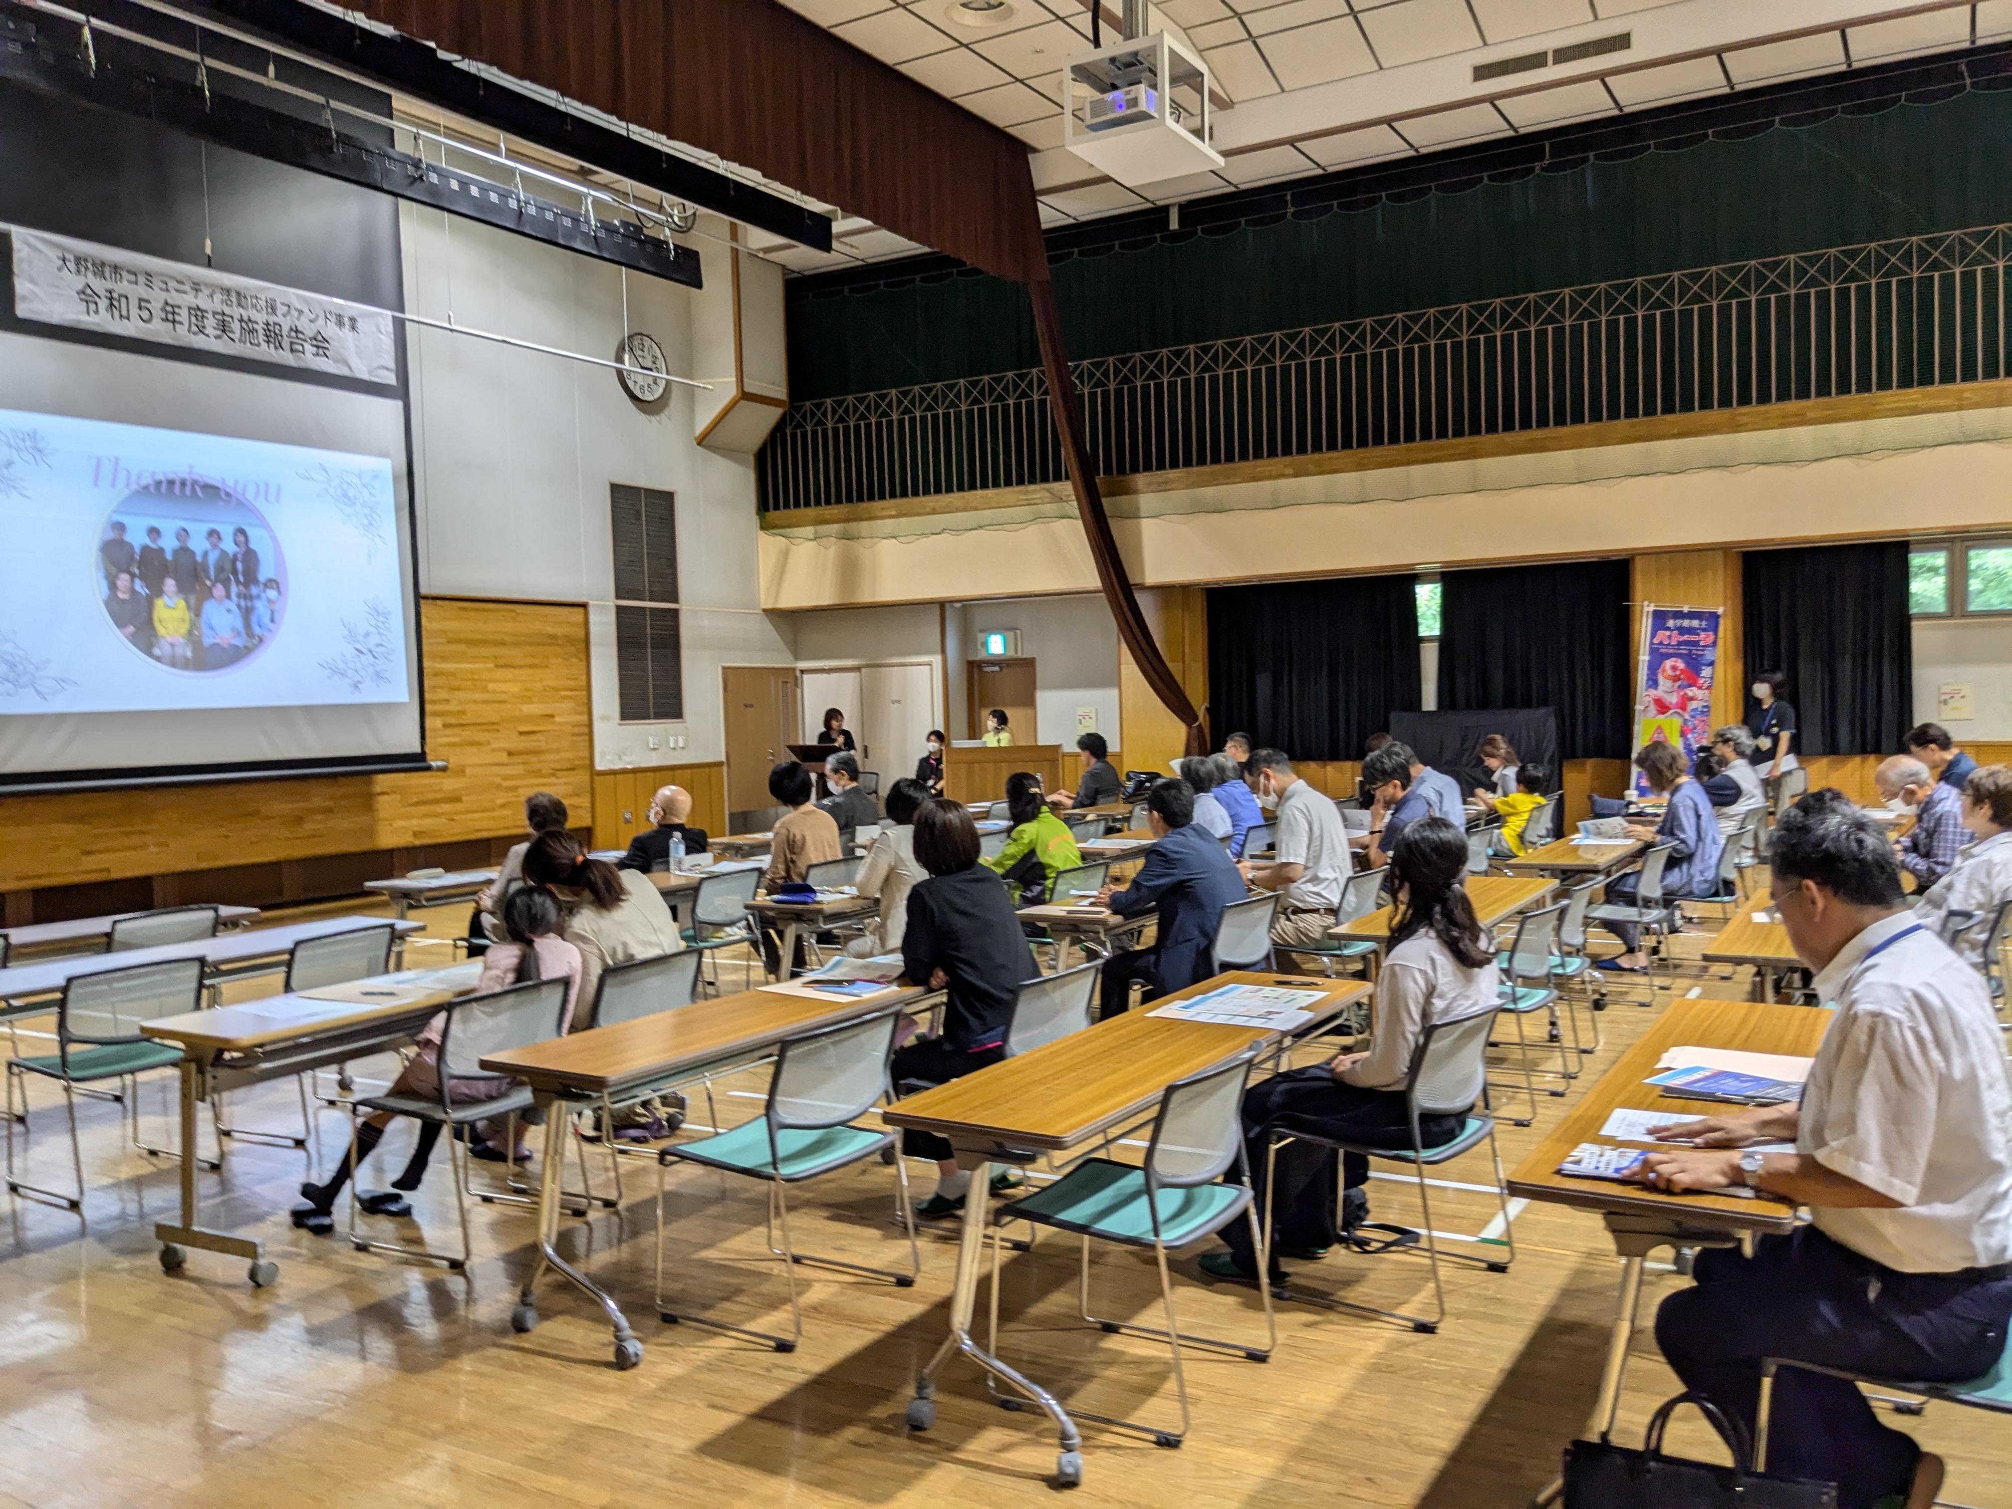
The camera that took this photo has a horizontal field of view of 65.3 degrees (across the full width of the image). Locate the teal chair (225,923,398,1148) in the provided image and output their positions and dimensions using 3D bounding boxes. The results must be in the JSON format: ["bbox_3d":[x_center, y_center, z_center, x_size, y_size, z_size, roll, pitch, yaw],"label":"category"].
[{"bbox_3d":[-2.628,1.043,5.972,0.490,0.760,0.490,0,2,29],"label":"teal chair"}]

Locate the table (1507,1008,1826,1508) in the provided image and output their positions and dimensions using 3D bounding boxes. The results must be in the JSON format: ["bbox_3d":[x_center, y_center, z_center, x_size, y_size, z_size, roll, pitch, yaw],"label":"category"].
[{"bbox_3d":[1.552,1.048,3.400,0.460,0.700,1.800,0,2,32],"label":"table"}]

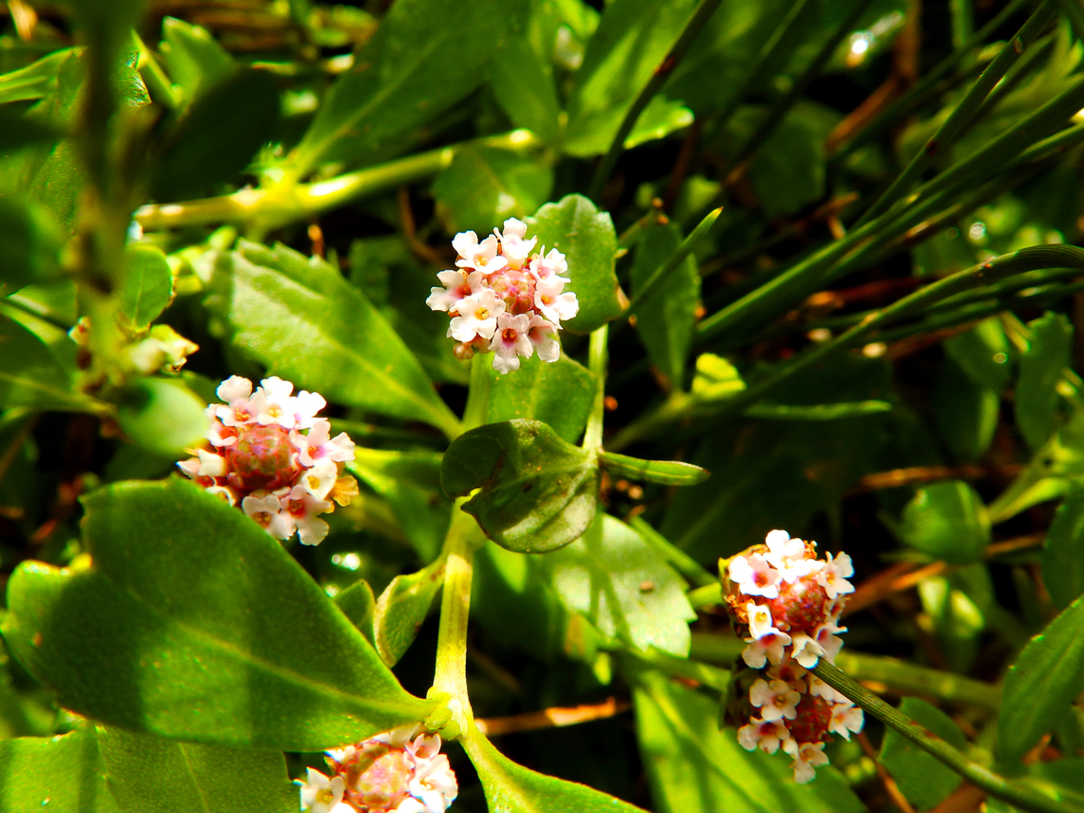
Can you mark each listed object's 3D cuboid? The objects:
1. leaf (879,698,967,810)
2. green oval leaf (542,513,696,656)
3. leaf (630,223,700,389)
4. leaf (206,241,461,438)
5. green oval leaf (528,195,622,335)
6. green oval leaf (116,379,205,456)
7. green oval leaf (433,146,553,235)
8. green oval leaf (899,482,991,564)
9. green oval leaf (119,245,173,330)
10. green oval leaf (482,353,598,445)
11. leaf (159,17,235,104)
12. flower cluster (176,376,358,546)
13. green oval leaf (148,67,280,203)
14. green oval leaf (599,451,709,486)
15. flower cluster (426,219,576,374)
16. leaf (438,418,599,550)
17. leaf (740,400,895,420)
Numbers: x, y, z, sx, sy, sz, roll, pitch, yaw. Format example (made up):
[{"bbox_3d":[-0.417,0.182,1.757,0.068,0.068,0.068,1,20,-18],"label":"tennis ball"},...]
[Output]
[{"bbox_3d":[0.046,0.042,0.120,0.009,0.003,0.012,-39,65,-23],"label":"leaf"},{"bbox_3d":[0.009,0.021,0.119,0.021,0.003,0.013,41,70,18],"label":"green oval leaf"},{"bbox_3d":[0.013,-0.011,0.104,0.007,0.003,0.018,-3,80,-7],"label":"leaf"},{"bbox_3d":[-0.019,-0.006,0.096,0.030,0.003,0.013,36,69,12],"label":"leaf"},{"bbox_3d":[0.003,-0.013,0.089,0.008,0.003,0.013,-5,80,-7],"label":"green oval leaf"},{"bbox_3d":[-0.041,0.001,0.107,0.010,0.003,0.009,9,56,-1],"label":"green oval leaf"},{"bbox_3d":[-0.005,-0.024,0.111,0.011,0.003,0.011,-27,78,-15],"label":"green oval leaf"},{"bbox_3d":[0.050,0.014,0.125,0.011,0.003,0.011,0,60,6],"label":"green oval leaf"},{"bbox_3d":[-0.044,-0.013,0.112,0.006,0.002,0.009,8,71,-7],"label":"green oval leaf"},{"bbox_3d":[0.000,-0.001,0.113,0.013,0.003,0.015,-1,66,-4],"label":"green oval leaf"},{"bbox_3d":[-0.044,-0.044,0.127,0.009,0.003,0.013,-11,71,-6],"label":"leaf"},{"bbox_3d":[-0.028,0.006,0.103,0.018,0.011,0.018,2,78,-9],"label":"flower cluster"},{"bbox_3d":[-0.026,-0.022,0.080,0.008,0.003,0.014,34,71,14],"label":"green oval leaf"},{"bbox_3d":[0.010,0.005,0.086,0.010,0.002,0.003,8,31,19],"label":"green oval leaf"},{"bbox_3d":[-0.004,-0.012,0.107,0.015,0.011,0.015,2,69,-6],"label":"flower cluster"},{"bbox_3d":[-0.002,0.008,0.104,0.016,0.004,0.013,-11,66,-2],"label":"leaf"},{"bbox_3d":[0.028,0.000,0.101,0.014,0.002,0.004,-1,22,8],"label":"leaf"}]

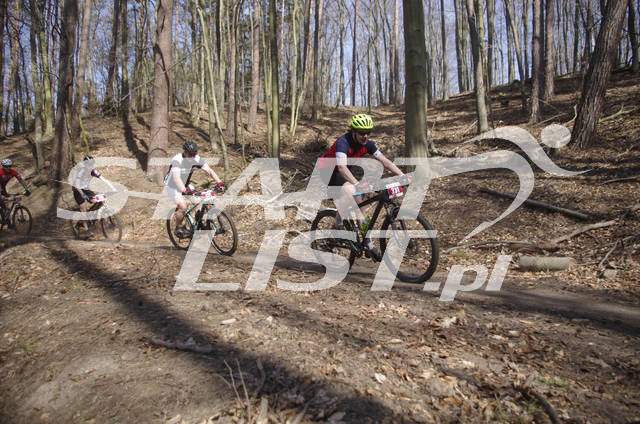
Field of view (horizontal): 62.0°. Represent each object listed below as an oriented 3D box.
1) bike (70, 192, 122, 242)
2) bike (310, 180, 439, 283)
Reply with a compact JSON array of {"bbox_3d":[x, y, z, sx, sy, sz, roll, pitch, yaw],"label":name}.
[{"bbox_3d":[-4.726,0.153,11.193,1.868,1.040,0.720,-1,8,36],"label":"bike"},{"bbox_3d":[0.478,0.194,5.556,0.720,1.040,1.862,-11,6,-39],"label":"bike"}]

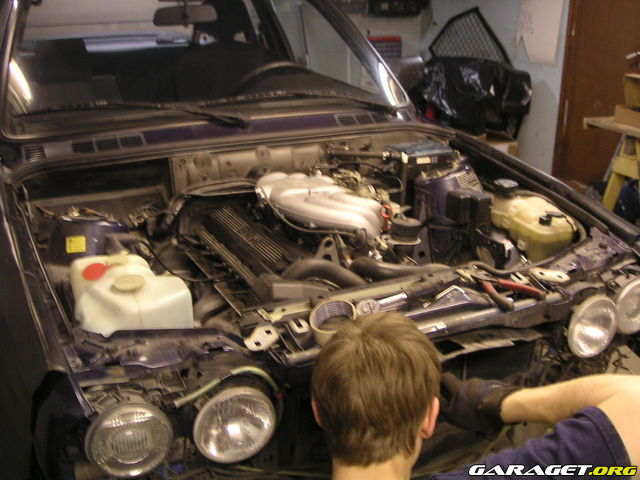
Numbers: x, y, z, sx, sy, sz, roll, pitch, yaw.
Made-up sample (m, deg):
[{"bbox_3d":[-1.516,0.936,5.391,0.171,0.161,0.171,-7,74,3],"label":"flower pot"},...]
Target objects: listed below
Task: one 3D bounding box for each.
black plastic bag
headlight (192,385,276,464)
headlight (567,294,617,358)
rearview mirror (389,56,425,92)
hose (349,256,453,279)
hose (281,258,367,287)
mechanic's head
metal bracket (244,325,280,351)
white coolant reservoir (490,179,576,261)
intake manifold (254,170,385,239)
[{"bbox_3d":[0.924,-0.842,4.150,0.580,0.460,0.420,-10,21,-21],"label":"black plastic bag"},{"bbox_3d":[-0.162,0.319,1.274,0.150,0.150,0.090,-9,20,-19],"label":"headlight"},{"bbox_3d":[0.592,0.182,1.578,0.150,0.150,0.090,-11,21,-24],"label":"headlight"},{"bbox_3d":[0.362,-0.688,2.953,0.180,0.130,0.100,-10,20,-21],"label":"rearview mirror"},{"bbox_3d":[0.187,0.066,1.650,0.240,0.060,0.065,-2,19,1],"label":"hose"},{"bbox_3d":[0.008,0.077,1.630,0.220,0.075,0.070,-1,19,4],"label":"hose"},{"bbox_3d":[0.080,0.218,1.000,0.180,0.240,0.220,-4,-13,6],"label":"mechanic's head"},{"bbox_3d":[-0.102,0.179,1.293,0.058,0.015,0.095,7,21,25],"label":"metal bracket"},{"bbox_3d":[0.550,-0.048,1.880,0.150,0.180,0.240,-10,20,-21],"label":"white coolant reservoir"},{"bbox_3d":[0.030,-0.094,1.961,0.400,0.160,0.260,16,26,42],"label":"intake manifold"}]

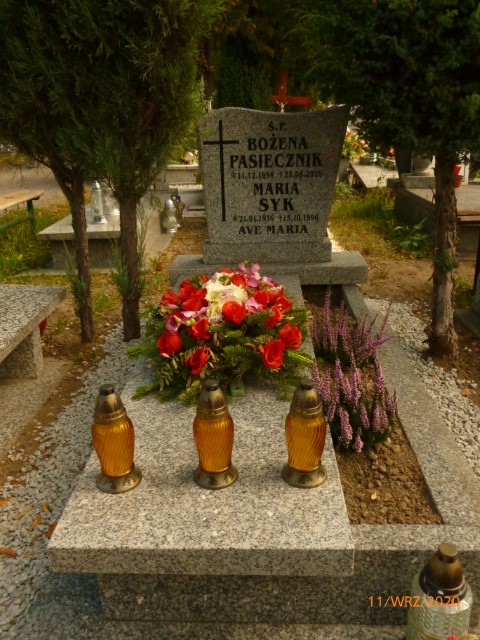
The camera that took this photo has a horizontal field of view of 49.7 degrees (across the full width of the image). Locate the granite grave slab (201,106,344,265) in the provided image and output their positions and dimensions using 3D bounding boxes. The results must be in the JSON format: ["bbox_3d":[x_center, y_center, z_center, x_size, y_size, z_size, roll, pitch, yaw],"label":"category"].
[{"bbox_3d":[0.152,-0.629,2.466,0.674,0.715,0.115,-1,23,3],"label":"granite grave slab"}]

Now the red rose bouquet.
[{"bbox_3d":[-0.059,0.001,1.632,0.572,0.301,0.478,-1,23,3],"label":"red rose bouquet"}]

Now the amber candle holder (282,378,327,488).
[{"bbox_3d":[0.145,0.239,1.132,0.102,0.241,0.102,-1,23,3],"label":"amber candle holder"}]

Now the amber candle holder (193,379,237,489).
[{"bbox_3d":[-0.057,0.241,1.141,0.102,0.241,0.102,-1,23,3],"label":"amber candle holder"}]

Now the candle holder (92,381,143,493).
[{"bbox_3d":[-0.279,0.250,1.138,0.102,0.241,0.102,-1,23,3],"label":"candle holder"}]

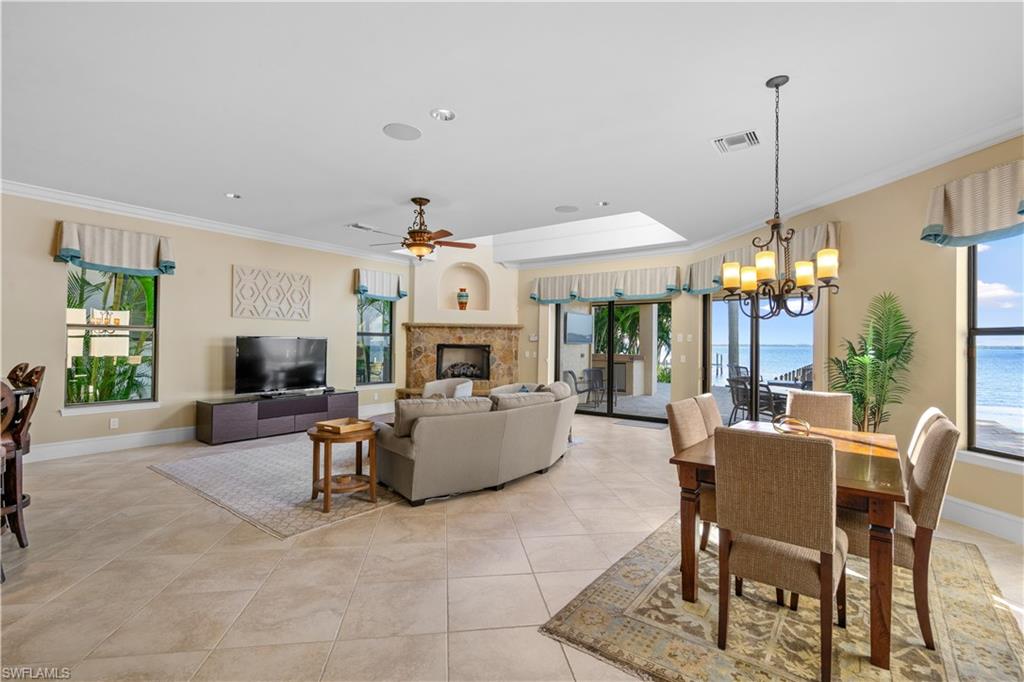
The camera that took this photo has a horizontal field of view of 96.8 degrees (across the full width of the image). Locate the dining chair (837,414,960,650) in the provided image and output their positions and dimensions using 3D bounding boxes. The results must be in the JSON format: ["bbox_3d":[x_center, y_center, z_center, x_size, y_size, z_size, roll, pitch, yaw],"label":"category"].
[{"bbox_3d":[1.830,0.899,2.341,0.650,1.005,0.475,0,0,38],"label":"dining chair"}]

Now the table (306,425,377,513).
[{"bbox_3d":[-1.455,1.058,3.895,0.570,0.620,0.570,0,0,38],"label":"table"}]

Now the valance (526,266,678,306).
[{"bbox_3d":[1.613,-0.979,8.225,2.810,0.520,0.140,0,0,36],"label":"valance"}]

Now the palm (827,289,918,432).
[{"bbox_3d":[3.042,0.507,3.824,0.720,1.830,0.680,0,-1,37],"label":"palm"}]

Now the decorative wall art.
[{"bbox_3d":[-3.906,-0.758,7.460,0.050,0.810,1.230,0,-1,37],"label":"decorative wall art"}]

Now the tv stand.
[{"bbox_3d":[-3.435,1.115,6.922,0.510,0.520,2.160,0,0,37],"label":"tv stand"}]

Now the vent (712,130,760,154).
[{"bbox_3d":[1.854,-1.625,3.752,0.330,0.020,0.330,0,0,38],"label":"vent"}]

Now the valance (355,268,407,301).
[{"bbox_3d":[-2.484,-1.028,8.681,0.140,0.530,1.100,0,0,37],"label":"valance"}]

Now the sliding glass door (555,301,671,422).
[{"bbox_3d":[1.876,0.267,8.640,2.480,2.360,0.130,0,0,36],"label":"sliding glass door"}]

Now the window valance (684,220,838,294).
[{"bbox_3d":[3.134,-0.975,6.125,0.140,0.520,2.910,1,0,-8],"label":"window valance"}]

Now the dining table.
[{"bbox_3d":[1.749,1.026,2.799,0.960,0.755,1.630,0,0,38],"label":"dining table"}]

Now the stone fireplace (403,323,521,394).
[{"bbox_3d":[-1.044,0.558,9.673,2.500,1.800,0.650,0,-1,-12],"label":"stone fireplace"}]

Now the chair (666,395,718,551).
[{"bbox_3d":[1.362,0.908,2.811,0.630,1.010,0.470,0,0,38],"label":"chair"}]

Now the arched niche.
[{"bbox_3d":[-1.051,-1.187,10.115,1.100,1.050,0.400,0,-1,-12],"label":"arched niche"}]

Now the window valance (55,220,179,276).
[{"bbox_3d":[-5.026,-1.162,5.852,0.200,0.500,1.180,0,-1,37],"label":"window valance"}]

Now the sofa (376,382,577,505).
[{"bbox_3d":[-0.263,0.982,5.043,1.240,0.900,2.500,0,-1,37],"label":"sofa"}]

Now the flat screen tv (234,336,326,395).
[{"bbox_3d":[-3.668,0.405,7.342,0.140,0.880,1.450,0,-1,37],"label":"flat screen tv"}]

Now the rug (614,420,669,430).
[{"bbox_3d":[2.228,1.439,7.758,0.880,0.012,0.475,0,0,36],"label":"rug"}]

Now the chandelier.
[{"bbox_3d":[1.805,-0.966,3.082,0.800,1.640,0.800,0,-1,37],"label":"chandelier"}]

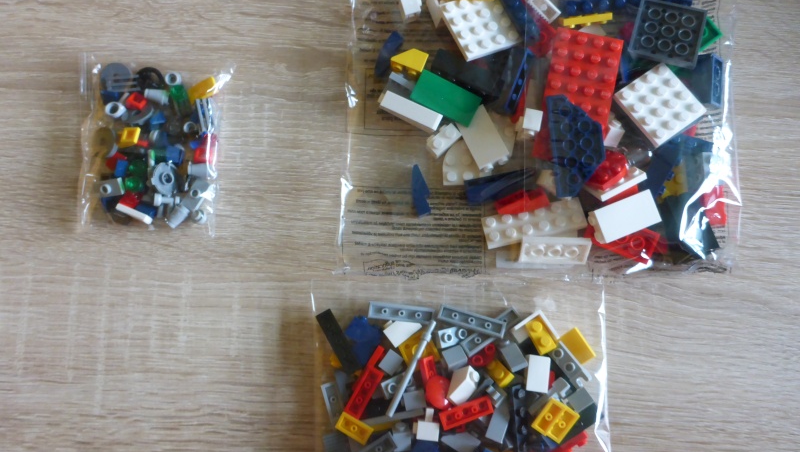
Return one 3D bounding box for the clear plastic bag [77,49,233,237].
[{"bbox_3d":[-0.126,-0.042,0.321,0.072,0.018,0.091,1,81,0],"label":"clear plastic bag"}]

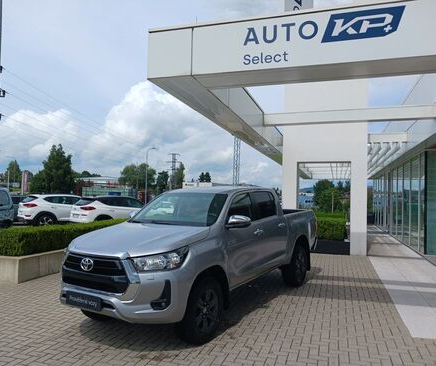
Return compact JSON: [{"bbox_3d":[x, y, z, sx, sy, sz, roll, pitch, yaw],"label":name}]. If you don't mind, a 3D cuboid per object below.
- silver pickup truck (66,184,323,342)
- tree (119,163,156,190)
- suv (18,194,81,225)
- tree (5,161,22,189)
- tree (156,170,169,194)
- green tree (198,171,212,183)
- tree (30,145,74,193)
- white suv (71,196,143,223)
[{"bbox_3d":[-0.015,0.993,6.290,1.930,1.810,5.320,0,-2,32],"label":"silver pickup truck"},{"bbox_3d":[-13.960,-0.076,66.000,6.260,6.958,6.260,1,-2,-12],"label":"tree"},{"bbox_3d":[-7.700,1.390,19.300,4.470,1.650,1.870,2,-2,-44],"label":"suv"},{"bbox_3d":[-37.612,-0.432,70.000,3.145,7.413,3.145,1,-2,-28],"label":"tree"},{"bbox_3d":[-9.916,0.632,68.000,2.037,5.731,2.037,1,-2,-8],"label":"tree"},{"bbox_3d":[-3.449,0.556,105.000,3.669,8.010,3.669,1,-2,-2],"label":"green tree"},{"bbox_3d":[-21.873,-1.083,50.000,5.741,7.950,5.741,1,-2,-24],"label":"tree"},{"bbox_3d":[-4.760,1.410,18.550,1.870,1.650,4.470,-1,-2,45],"label":"white suv"}]

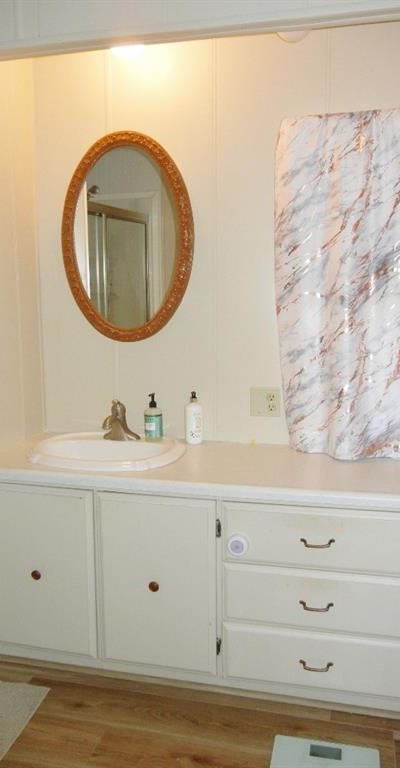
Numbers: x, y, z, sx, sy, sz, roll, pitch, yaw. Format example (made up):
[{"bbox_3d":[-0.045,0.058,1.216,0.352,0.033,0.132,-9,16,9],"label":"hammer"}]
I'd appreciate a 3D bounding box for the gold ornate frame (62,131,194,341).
[{"bbox_3d":[-0.282,-0.559,2.566,0.539,0.796,0.035,2,8,14],"label":"gold ornate frame"}]

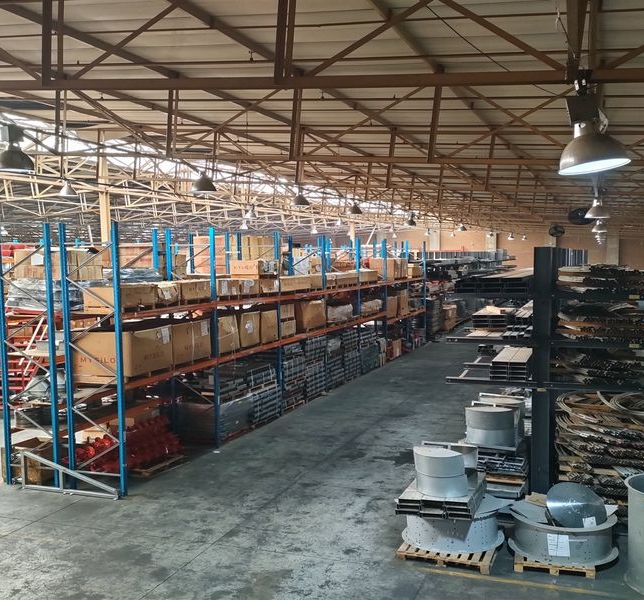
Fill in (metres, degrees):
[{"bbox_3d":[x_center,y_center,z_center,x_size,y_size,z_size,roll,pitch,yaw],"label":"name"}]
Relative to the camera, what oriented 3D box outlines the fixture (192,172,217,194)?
[{"bbox_3d":[-2.410,-2.390,12.800,0.500,0.450,0.500,-1,4,0],"label":"fixture"}]

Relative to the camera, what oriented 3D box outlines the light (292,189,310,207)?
[{"bbox_3d":[-0.588,-2.940,17.900,0.500,0.490,0.500,-1,4,0],"label":"light"}]

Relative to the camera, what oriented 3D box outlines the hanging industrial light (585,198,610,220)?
[{"bbox_3d":[5.431,-1.784,12.300,0.500,0.430,0.500,1,4,24],"label":"hanging industrial light"}]

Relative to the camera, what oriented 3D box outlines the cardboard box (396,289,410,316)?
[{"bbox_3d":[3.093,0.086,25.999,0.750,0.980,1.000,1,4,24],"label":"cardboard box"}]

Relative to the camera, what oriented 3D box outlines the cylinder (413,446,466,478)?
[{"bbox_3d":[1.590,2.196,8.438,0.670,0.290,0.670,1,4,24],"label":"cylinder"}]

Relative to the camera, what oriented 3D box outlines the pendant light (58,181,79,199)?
[{"bbox_3d":[-6.662,-2.917,16.400,0.500,0.460,0.500,1,4,24],"label":"pendant light"}]

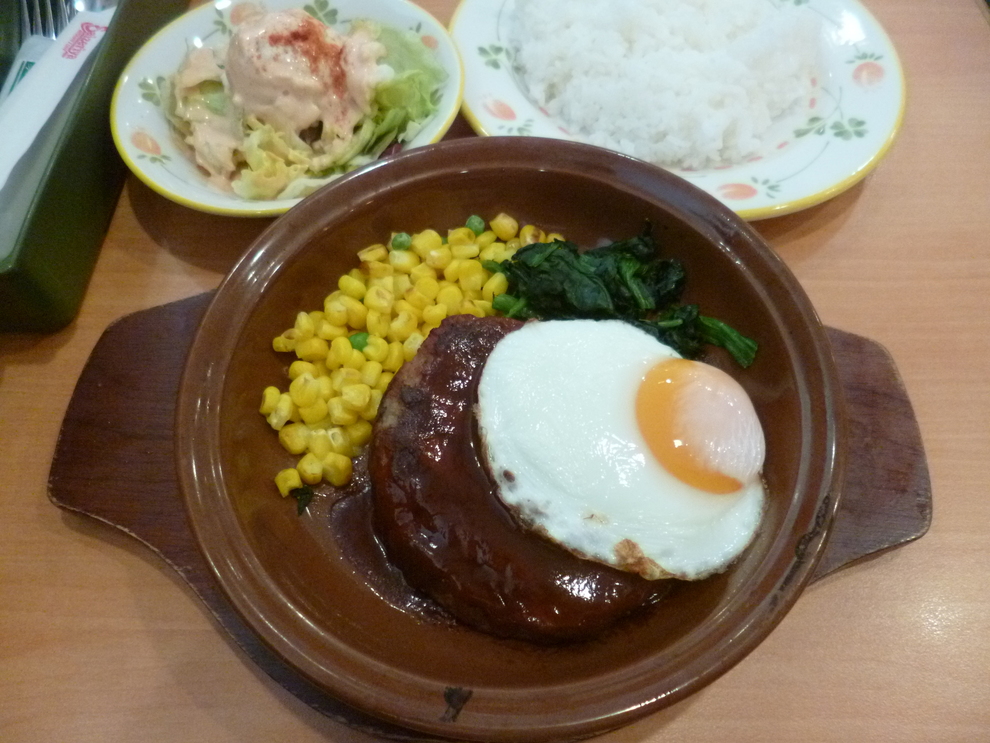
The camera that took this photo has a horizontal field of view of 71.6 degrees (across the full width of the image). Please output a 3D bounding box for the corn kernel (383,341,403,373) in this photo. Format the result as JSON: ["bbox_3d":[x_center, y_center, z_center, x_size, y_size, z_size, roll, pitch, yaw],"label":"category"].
[{"bbox_3d":[-0.039,-0.006,0.265,0.007,0.008,0.012,4,61,2],"label":"corn kernel"}]

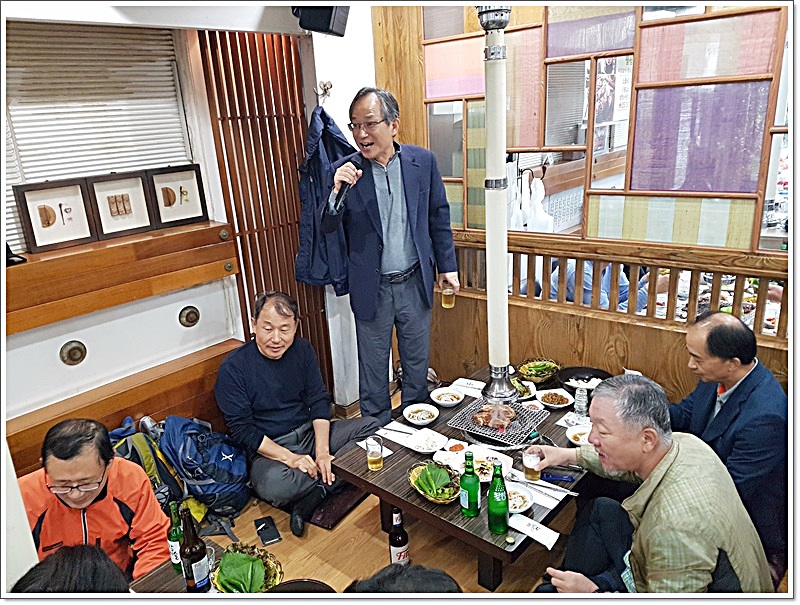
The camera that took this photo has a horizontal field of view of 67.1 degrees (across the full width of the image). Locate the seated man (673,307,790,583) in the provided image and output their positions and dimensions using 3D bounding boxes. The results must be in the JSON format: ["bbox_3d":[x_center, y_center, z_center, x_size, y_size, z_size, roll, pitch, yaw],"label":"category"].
[{"bbox_3d":[1.096,0.436,2.094,0.760,0.860,0.640,4,19,22],"label":"seated man"}]

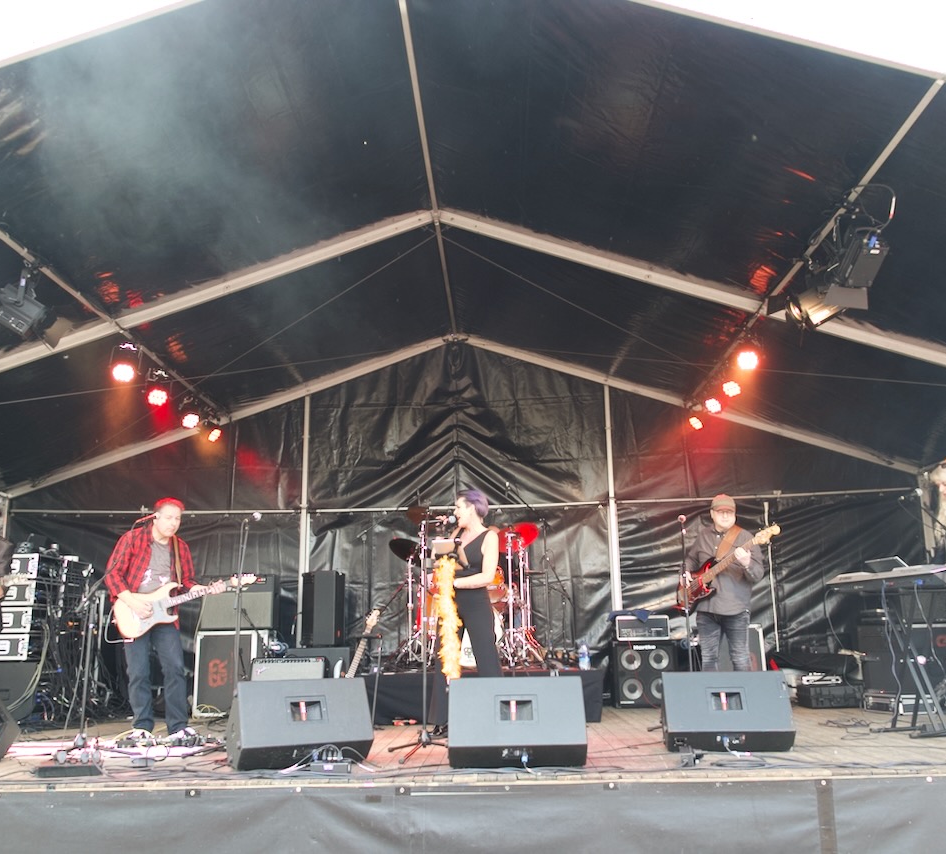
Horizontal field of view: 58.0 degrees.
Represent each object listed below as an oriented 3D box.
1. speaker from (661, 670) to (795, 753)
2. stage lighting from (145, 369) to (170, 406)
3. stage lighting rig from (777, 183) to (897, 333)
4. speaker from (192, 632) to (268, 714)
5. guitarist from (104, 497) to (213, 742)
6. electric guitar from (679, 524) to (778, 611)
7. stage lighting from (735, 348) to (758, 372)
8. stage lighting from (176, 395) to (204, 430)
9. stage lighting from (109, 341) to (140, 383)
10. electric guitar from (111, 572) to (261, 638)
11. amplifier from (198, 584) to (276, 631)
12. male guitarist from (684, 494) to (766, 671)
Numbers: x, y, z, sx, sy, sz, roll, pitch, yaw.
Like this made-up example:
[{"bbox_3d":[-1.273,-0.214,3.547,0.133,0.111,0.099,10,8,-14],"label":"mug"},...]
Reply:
[{"bbox_3d":[1.419,1.635,4.933,0.690,0.430,0.560,-2,-14,4],"label":"speaker"},{"bbox_3d":[-2.949,-0.352,8.004,0.250,0.330,0.250,1,9,-14],"label":"stage lighting"},{"bbox_3d":[2.277,-1.006,5.380,0.650,0.750,0.650,12,-19,-42],"label":"stage lighting rig"},{"bbox_3d":[-2.230,2.275,7.915,0.550,0.740,0.430,-1,-14,1],"label":"speaker"},{"bbox_3d":[-2.416,1.428,6.574,0.740,1.790,0.560,8,-16,-32],"label":"guitarist"},{"bbox_3d":[1.973,1.085,6.592,1.080,0.340,0.100,-35,-29,-8],"label":"electric guitar"},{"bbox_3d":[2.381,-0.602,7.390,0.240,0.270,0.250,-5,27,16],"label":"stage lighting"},{"bbox_3d":[-2.914,-0.160,8.804,0.260,0.310,0.260,8,27,-34],"label":"stage lighting"},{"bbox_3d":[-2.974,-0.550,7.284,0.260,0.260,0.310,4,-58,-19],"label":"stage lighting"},{"bbox_3d":[-1.945,1.160,5.790,0.990,0.330,0.080,-15,-20,-1],"label":"electric guitar"},{"bbox_3d":[-2.248,1.702,8.255,0.700,0.500,0.280,-1,-14,1],"label":"amplifier"},{"bbox_3d":[1.989,1.398,6.681,0.600,1.750,0.420,-5,-14,17],"label":"male guitarist"}]

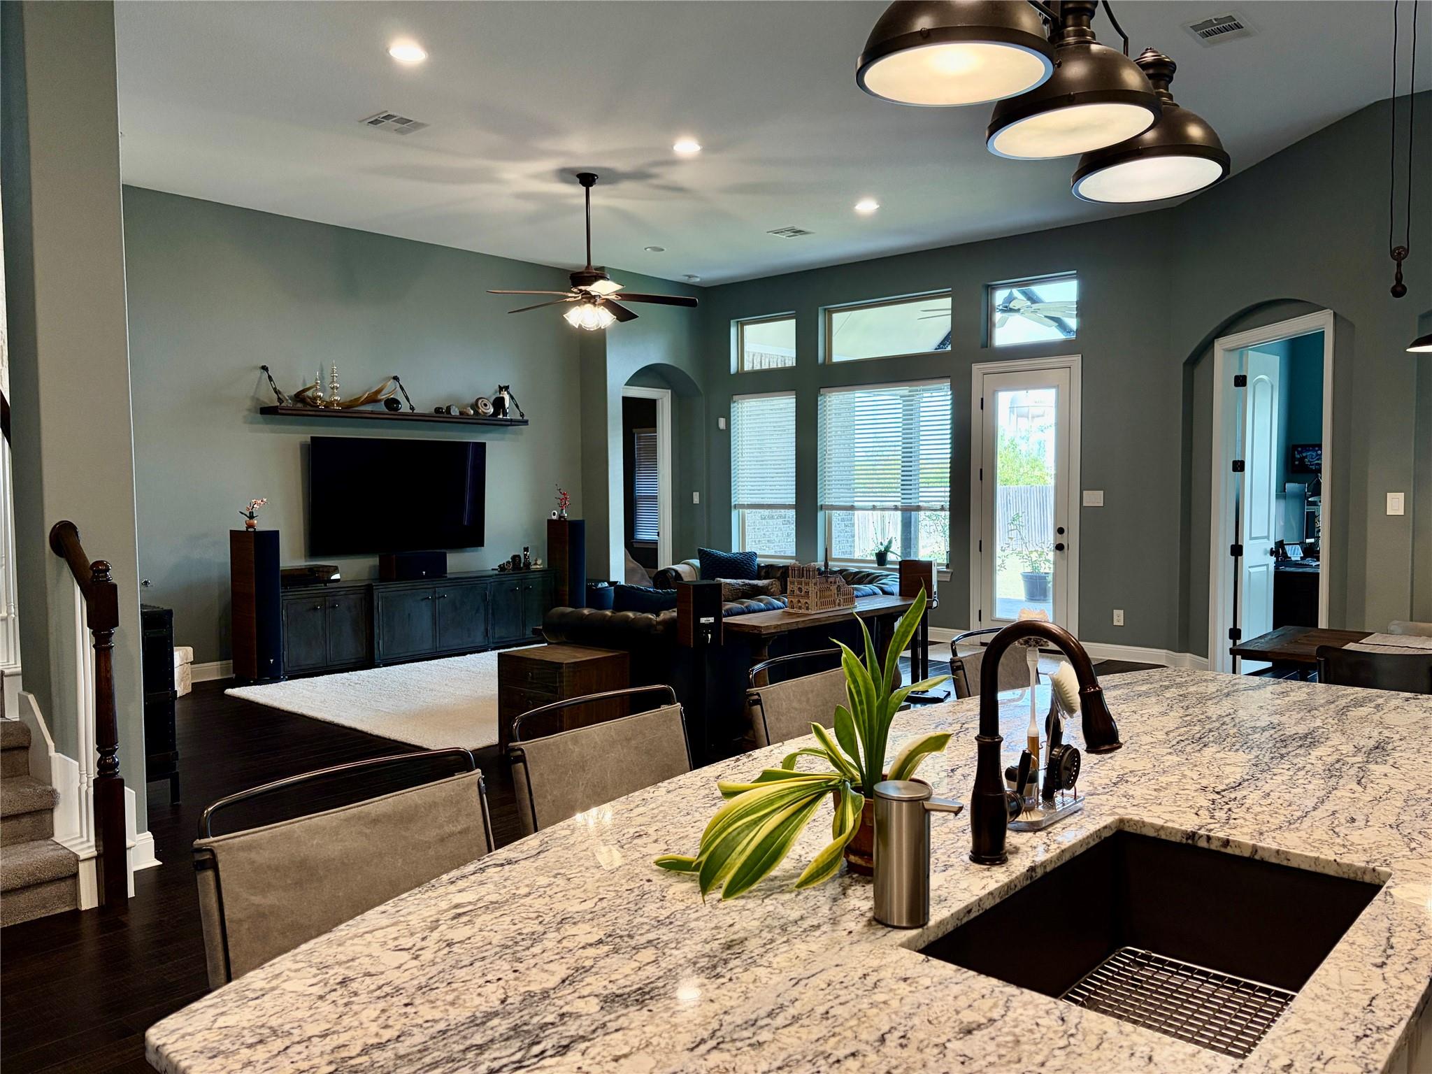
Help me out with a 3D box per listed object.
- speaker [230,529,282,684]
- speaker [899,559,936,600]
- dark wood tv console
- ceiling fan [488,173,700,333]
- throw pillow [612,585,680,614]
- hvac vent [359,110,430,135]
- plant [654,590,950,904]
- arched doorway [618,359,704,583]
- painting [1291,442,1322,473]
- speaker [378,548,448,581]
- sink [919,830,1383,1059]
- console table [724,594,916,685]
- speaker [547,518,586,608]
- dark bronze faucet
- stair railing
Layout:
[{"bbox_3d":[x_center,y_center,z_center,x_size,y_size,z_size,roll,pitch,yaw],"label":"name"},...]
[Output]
[{"bbox_3d":[-3.573,0.532,8.367,0.345,1.150,0.200,2,3,38],"label":"speaker"},{"bbox_3d":[1.415,0.334,7.558,0.250,0.340,0.195,1,3,21],"label":"speaker"},{"bbox_3d":[-2.566,0.700,9.489,0.480,0.690,2.720,2,4,41],"label":"dark wood tv console"},{"bbox_3d":[-0.894,-2.009,7.592,1.490,1.080,1.470,-1,3,-7],"label":"ceiling fan"},{"bbox_3d":[-0.394,0.540,6.682,0.580,0.460,0.170,2,24,42],"label":"throw pillow"},{"bbox_3d":[-1.903,-2.458,6.405,0.290,0.020,0.345,2,4,41],"label":"hvac vent"},{"bbox_3d":[0.132,0.292,1.630,0.455,0.425,0.310,0,3,0],"label":"plant"},{"bbox_3d":[-0.693,-0.456,11.573,0.400,2.790,1.170,2,4,42],"label":"arched doorway"},{"bbox_3d":[5.637,-0.739,10.160,0.380,0.280,0.045,2,4,41],"label":"painting"},{"bbox_3d":[-2.647,0.255,9.397,0.270,0.225,0.515,2,4,42],"label":"speaker"},{"bbox_3d":[0.611,0.638,1.468,0.420,0.235,0.700,2,4,42],"label":"sink"},{"bbox_3d":[0.721,0.803,6.801,0.410,0.705,1.830,2,4,43],"label":"console table"},{"bbox_3d":[-1.482,0.409,10.706,0.200,1.150,0.345,-3,4,-42],"label":"speaker"},{"bbox_3d":[0.500,0.311,1.621,0.235,0.380,0.110,2,4,41],"label":"dark bronze faucet"},{"bbox_3d":[-2.286,0.637,3.909,0.410,1.370,0.120,2,4,41],"label":"stair railing"}]

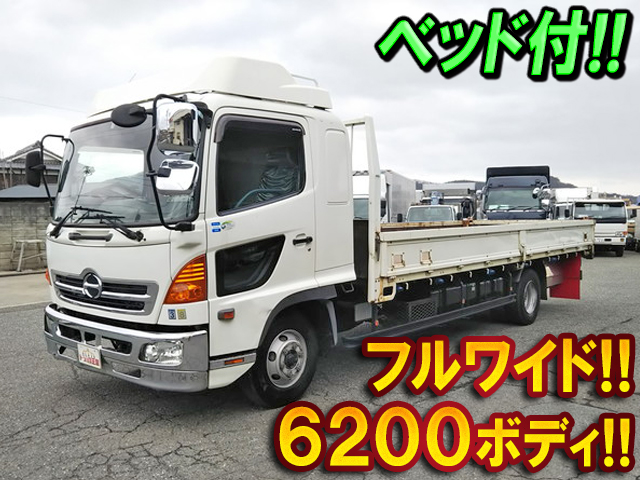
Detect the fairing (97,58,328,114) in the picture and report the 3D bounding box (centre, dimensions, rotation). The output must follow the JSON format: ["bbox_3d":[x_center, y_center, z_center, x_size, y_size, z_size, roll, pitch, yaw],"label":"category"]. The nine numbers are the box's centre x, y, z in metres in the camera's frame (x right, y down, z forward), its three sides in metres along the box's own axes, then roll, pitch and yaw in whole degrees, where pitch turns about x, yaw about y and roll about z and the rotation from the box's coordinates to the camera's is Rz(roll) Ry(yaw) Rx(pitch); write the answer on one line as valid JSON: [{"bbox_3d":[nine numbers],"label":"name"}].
[{"bbox_3d":[-1.160,-1.314,5.025,1.990,0.483,1.458,2,4,43],"label":"fairing"}]

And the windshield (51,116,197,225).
[{"bbox_3d":[-1.675,-0.552,4.506,2.128,0.886,0.266,2,-6,43],"label":"windshield"}]

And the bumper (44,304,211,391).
[{"bbox_3d":[-1.716,0.813,4.522,2.305,0.414,0.325,2,4,43],"label":"bumper"}]

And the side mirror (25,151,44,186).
[{"bbox_3d":[-2.737,-0.680,5.297,0.108,0.345,0.236,-2,3,-35],"label":"side mirror"}]

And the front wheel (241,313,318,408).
[{"bbox_3d":[-0.336,1.009,4.754,0.235,0.803,0.803,3,5,42],"label":"front wheel"}]

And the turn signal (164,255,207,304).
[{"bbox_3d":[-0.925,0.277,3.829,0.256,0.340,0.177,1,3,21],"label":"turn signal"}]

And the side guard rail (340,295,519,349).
[{"bbox_3d":[1.457,0.871,6.370,0.080,0.100,3.580,3,5,43],"label":"side guard rail"}]

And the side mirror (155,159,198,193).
[{"bbox_3d":[-0.886,-0.398,3.467,0.246,0.222,0.118,1,3,23],"label":"side mirror"}]

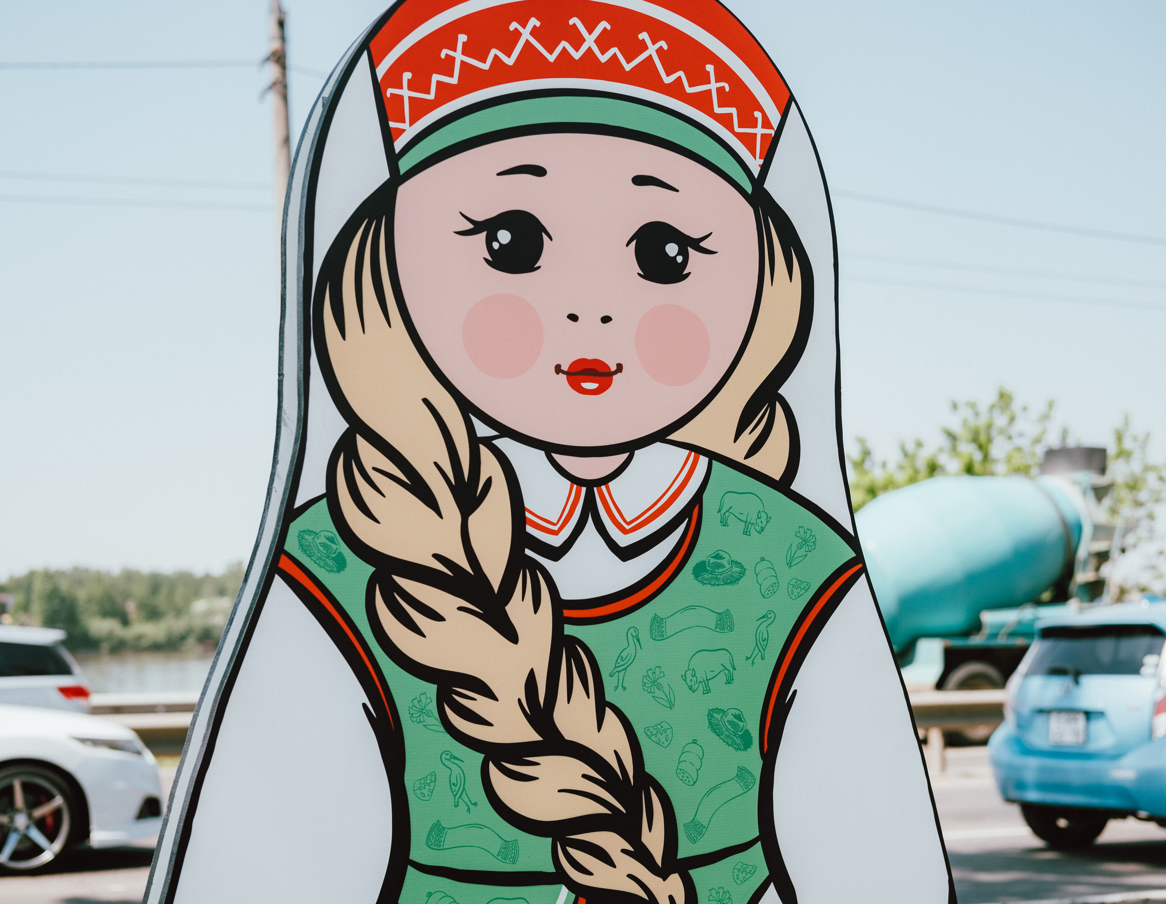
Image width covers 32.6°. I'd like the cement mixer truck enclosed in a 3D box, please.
[{"bbox_3d":[3.413,1.739,24.906,8.000,3.700,2.500,1,-5,-22],"label":"cement mixer truck"}]

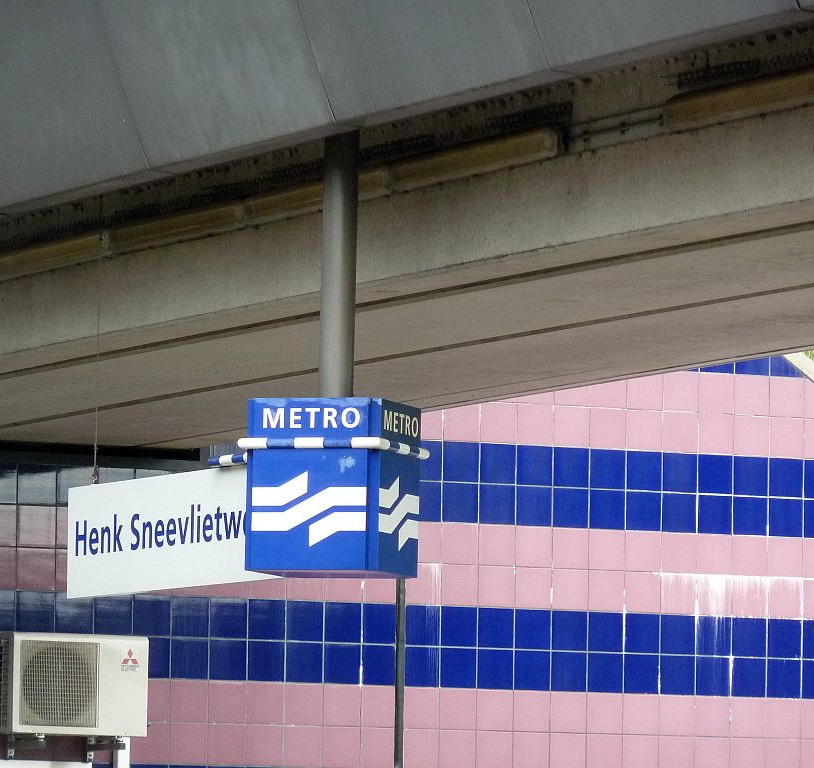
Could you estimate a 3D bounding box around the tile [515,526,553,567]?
[{"bbox_3d":[0.745,0.961,39.174,0.236,0.236,0.010,3,-5,-26],"label":"tile"}]

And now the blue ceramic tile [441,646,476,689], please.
[{"bbox_3d":[0.297,1.654,38.777,0.230,0.230,0.012,3,-5,-26],"label":"blue ceramic tile"}]

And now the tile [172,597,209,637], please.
[{"bbox_3d":[-1.236,1.325,37.941,0.234,0.234,0.010,3,-5,-26],"label":"tile"}]

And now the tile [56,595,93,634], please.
[{"bbox_3d":[-1.840,1.270,36.774,0.233,0.230,0.012,3,-5,-27],"label":"tile"}]

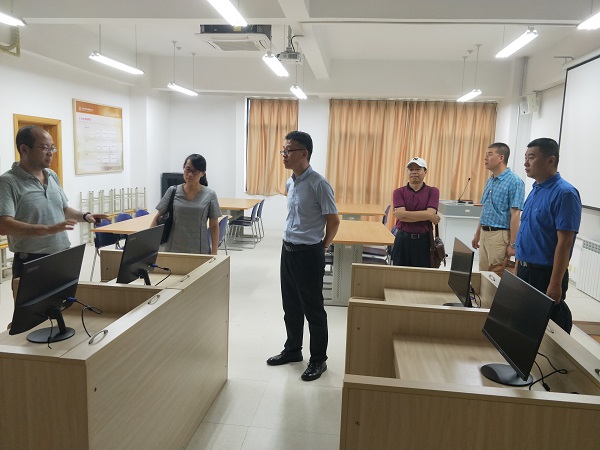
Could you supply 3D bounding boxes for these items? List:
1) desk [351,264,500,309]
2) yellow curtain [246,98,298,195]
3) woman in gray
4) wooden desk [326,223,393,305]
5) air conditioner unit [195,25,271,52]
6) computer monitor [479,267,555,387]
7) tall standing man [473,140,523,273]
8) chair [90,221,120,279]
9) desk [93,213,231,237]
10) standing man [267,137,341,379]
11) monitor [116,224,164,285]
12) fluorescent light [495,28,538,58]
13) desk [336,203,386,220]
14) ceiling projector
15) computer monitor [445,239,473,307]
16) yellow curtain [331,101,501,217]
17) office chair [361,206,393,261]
[{"bbox_3d":[0.723,0.779,2.490,0.920,0.892,0.760,3,9,7],"label":"desk"},{"bbox_3d":[-0.576,-1.626,9.041,1.100,2.000,0.120,3,9,7],"label":"yellow curtain"},{"bbox_3d":[-0.921,0.193,3.676,0.500,1.550,0.300,1,9,-4],"label":"woman in gray"},{"bbox_3d":[0.502,0.425,5.098,1.050,0.750,1.400,3,9,7],"label":"wooden desk"},{"bbox_3d":[-0.827,-2.625,5.963,0.950,0.280,0.950,3,9,7],"label":"air conditioner unit"},{"bbox_3d":[0.832,0.408,1.693,0.200,0.380,0.495,3,9,7],"label":"computer monitor"},{"bbox_3d":[1.804,0.145,3.986,0.330,1.770,0.500,-4,11,-34],"label":"tall standing man"},{"bbox_3d":[-2.053,0.327,4.971,0.500,0.790,0.460,3,9,7],"label":"chair"},{"bbox_3d":[-1.535,0.338,5.170,1.070,0.750,1.530,3,9,7],"label":"desk"},{"bbox_3d":[0.028,0.219,3.110,0.360,1.750,0.500,-4,11,-36],"label":"standing man"},{"bbox_3d":[-0.958,0.203,2.615,0.210,0.375,0.500,3,9,7],"label":"monitor"},{"bbox_3d":[2.816,-2.354,5.669,0.160,0.100,1.220,3,9,7],"label":"fluorescent light"},{"bbox_3d":[0.853,0.065,7.547,1.020,0.750,1.450,3,9,7],"label":"desk"},{"bbox_3d":[-0.121,-2.084,5.438,0.290,0.120,0.360,3,9,7],"label":"ceiling projector"},{"bbox_3d":[0.921,0.297,2.460,0.200,0.380,0.495,3,9,7],"label":"computer monitor"},{"bbox_3d":[2.151,-1.167,8.765,3.280,2.600,0.150,3,9,7],"label":"yellow curtain"},{"bbox_3d":[1.190,0.159,6.801,0.550,0.800,0.470,3,9,7],"label":"office chair"}]

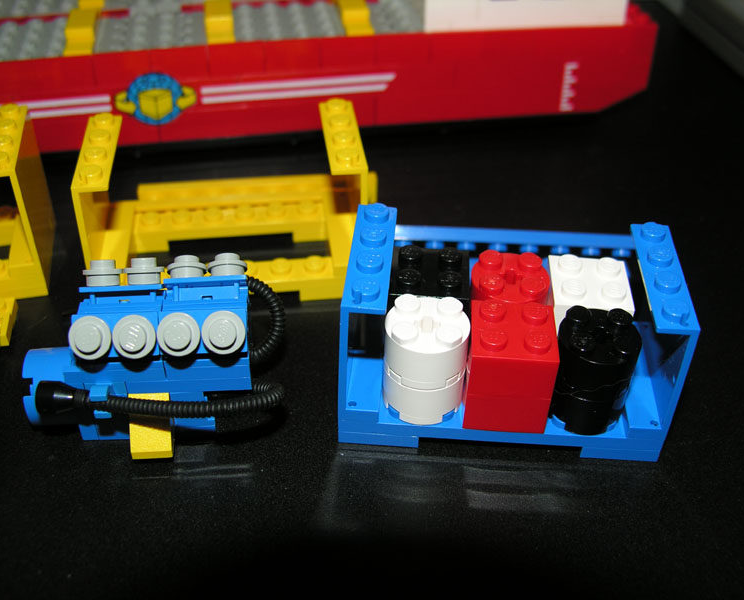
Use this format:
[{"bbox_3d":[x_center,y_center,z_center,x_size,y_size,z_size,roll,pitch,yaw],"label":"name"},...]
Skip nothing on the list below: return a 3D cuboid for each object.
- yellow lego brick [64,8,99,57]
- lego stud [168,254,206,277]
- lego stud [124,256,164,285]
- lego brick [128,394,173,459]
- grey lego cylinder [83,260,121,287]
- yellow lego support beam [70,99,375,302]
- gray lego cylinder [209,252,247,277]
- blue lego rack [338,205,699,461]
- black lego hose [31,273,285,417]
[{"bbox_3d":[-0.087,-0.078,0.256,0.008,0.007,0.032,-7,40,-11],"label":"yellow lego brick"},{"bbox_3d":[-0.037,-0.006,0.172,0.008,0.008,0.005,-3,80,-5],"label":"lego stud"},{"bbox_3d":[-0.045,-0.006,0.168,0.008,0.005,0.008,1,2,0],"label":"lego stud"},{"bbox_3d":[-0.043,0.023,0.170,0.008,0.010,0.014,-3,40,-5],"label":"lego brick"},{"bbox_3d":[-0.053,-0.005,0.170,0.008,0.005,0.008,-3,3,-5],"label":"grey lego cylinder"},{"bbox_3d":[-0.035,-0.023,0.207,0.064,0.037,0.032,-4,39,-7],"label":"yellow lego support beam"},{"bbox_3d":[-0.029,-0.007,0.172,0.008,0.008,0.005,-3,80,-5],"label":"gray lego cylinder"},{"bbox_3d":[0.027,0.006,0.173,0.064,0.037,0.032,3,39,2],"label":"blue lego rack"},{"bbox_3d":[-0.040,0.009,0.163,0.047,0.015,0.026,-2,39,-5],"label":"black lego hose"}]

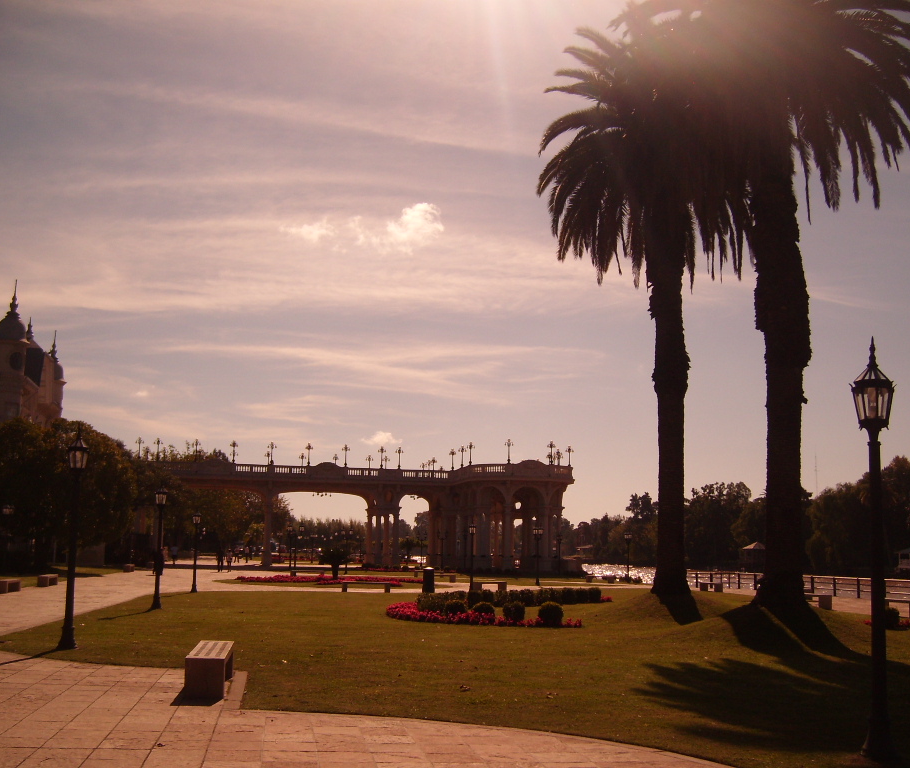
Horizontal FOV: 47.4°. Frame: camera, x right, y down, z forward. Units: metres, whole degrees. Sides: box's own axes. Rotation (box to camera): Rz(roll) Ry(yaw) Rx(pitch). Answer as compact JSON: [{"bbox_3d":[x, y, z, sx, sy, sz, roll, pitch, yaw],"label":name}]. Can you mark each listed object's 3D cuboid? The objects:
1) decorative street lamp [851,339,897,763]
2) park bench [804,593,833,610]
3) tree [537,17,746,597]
[{"bbox_3d":[3.645,1.370,9.013,0.400,3.600,0.400,1,-9,0],"label":"decorative street lamp"},{"bbox_3d":[11.599,7.118,33.908,0.450,0.440,2.150,2,-9,-8],"label":"park bench"},{"bbox_3d":[5.904,-2.603,29.317,6.700,16.795,6.700,0,-9,0],"label":"tree"}]

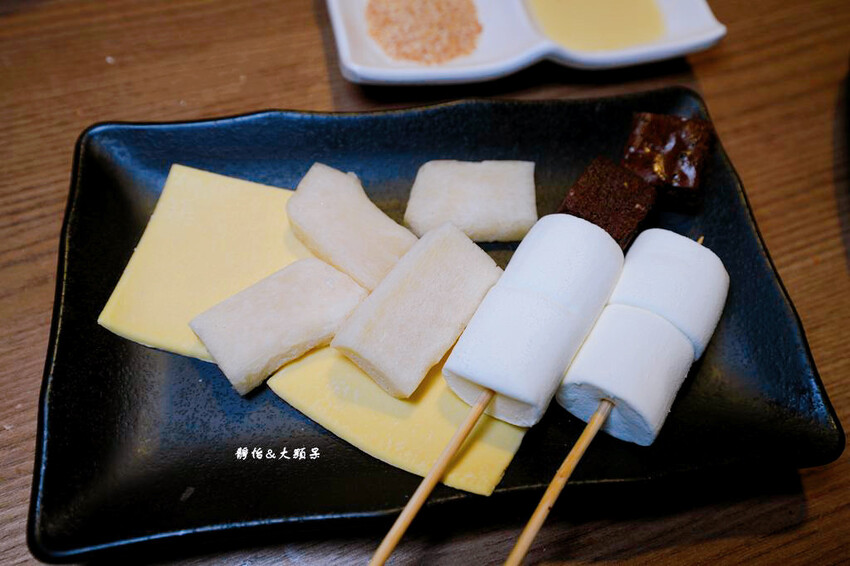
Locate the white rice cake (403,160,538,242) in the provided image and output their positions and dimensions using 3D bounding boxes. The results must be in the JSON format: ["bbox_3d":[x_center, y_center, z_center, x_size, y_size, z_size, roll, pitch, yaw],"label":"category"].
[{"bbox_3d":[0.017,-0.031,0.246,0.047,0.011,0.028,1,69,-1],"label":"white rice cake"}]

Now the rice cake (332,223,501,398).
[{"bbox_3d":[0.000,0.009,0.221,0.028,0.011,0.058,37,65,9],"label":"rice cake"}]

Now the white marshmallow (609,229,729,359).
[{"bbox_3d":[0.080,0.006,0.220,0.033,0.033,0.031,29,69,13],"label":"white marshmallow"}]

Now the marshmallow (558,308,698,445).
[{"bbox_3d":[0.064,0.029,0.211,0.032,0.032,0.031,31,70,14],"label":"marshmallow"}]

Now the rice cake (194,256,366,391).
[{"bbox_3d":[-0.048,0.013,0.225,0.051,0.010,0.030,-36,67,-17],"label":"rice cake"}]

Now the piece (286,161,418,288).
[{"bbox_3d":[-0.025,-0.019,0.241,0.052,0.011,0.027,42,70,16],"label":"piece"}]

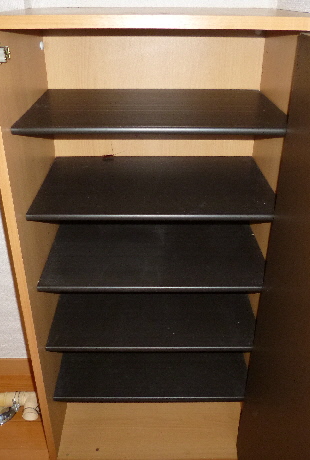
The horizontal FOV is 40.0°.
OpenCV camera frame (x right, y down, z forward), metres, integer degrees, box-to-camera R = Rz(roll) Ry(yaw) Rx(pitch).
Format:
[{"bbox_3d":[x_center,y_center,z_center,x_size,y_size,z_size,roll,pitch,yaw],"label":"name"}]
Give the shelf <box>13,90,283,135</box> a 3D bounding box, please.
[{"bbox_3d":[0.003,-0.225,0.791,0.453,0.013,0.292,0,29,-1],"label":"shelf"}]

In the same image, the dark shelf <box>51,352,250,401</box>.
[{"bbox_3d":[-0.002,0.314,1.093,0.453,0.013,0.292,0,29,-1],"label":"dark shelf"}]

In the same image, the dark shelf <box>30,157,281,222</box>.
[{"bbox_3d":[0.002,-0.093,0.865,0.453,0.013,0.292,0,29,-1],"label":"dark shelf"}]

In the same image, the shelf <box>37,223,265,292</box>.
[{"bbox_3d":[0.001,0.041,0.940,0.453,0.013,0.292,0,29,-1],"label":"shelf"}]

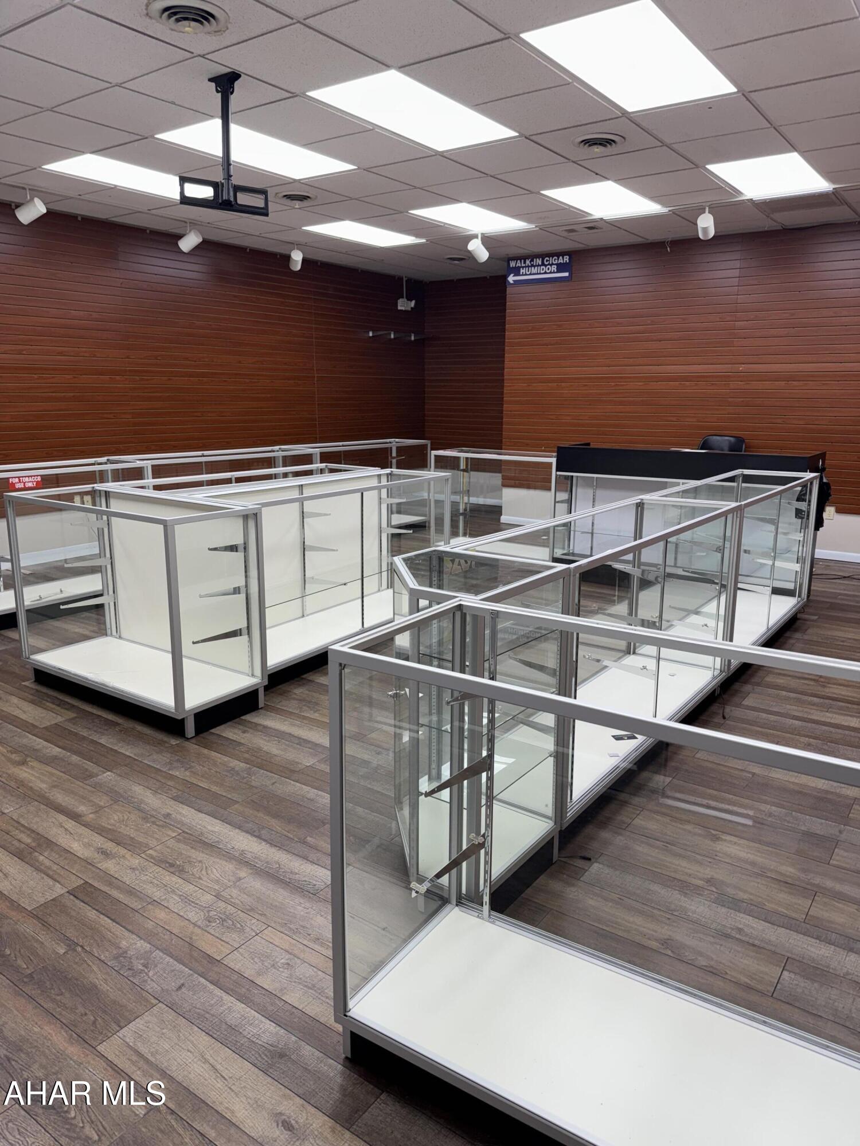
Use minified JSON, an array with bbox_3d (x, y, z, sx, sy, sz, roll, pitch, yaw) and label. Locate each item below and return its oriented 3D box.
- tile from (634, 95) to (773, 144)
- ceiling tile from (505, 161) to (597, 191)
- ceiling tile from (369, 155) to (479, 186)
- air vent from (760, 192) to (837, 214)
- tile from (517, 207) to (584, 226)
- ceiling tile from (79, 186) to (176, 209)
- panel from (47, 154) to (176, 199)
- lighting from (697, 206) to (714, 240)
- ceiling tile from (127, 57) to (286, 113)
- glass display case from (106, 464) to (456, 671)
[{"bbox_3d":[1.474,-2.460,4.319,0.600,0.020,0.600,10,16,35],"label":"tile"},{"bbox_3d":[0.839,-2.734,5.485,0.600,0.020,0.600,10,16,35],"label":"ceiling tile"},{"bbox_3d":[-0.018,-2.715,5.352,0.600,0.020,0.600,10,16,35],"label":"ceiling tile"},{"bbox_3d":[2.894,-2.904,6.225,0.580,0.030,0.570,10,16,35],"label":"air vent"},{"bbox_3d":[1.055,-3.044,6.811,0.600,0.020,0.600,10,16,35],"label":"tile"},{"bbox_3d":[-2.361,-2.946,6.279,0.600,0.020,0.600,10,16,35],"label":"ceiling tile"},{"bbox_3d":[-2.043,-2.810,5.689,0.590,0.040,1.190,10,16,35],"label":"panel"},{"bbox_3d":[2.168,-2.725,6.242,0.128,0.200,0.170,10,2,35],"label":"lighting"},{"bbox_3d":[-1.087,-2.380,3.911,0.600,0.022,0.600,10,16,35],"label":"ceiling tile"},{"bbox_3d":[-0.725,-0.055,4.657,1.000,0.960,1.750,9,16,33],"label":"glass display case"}]

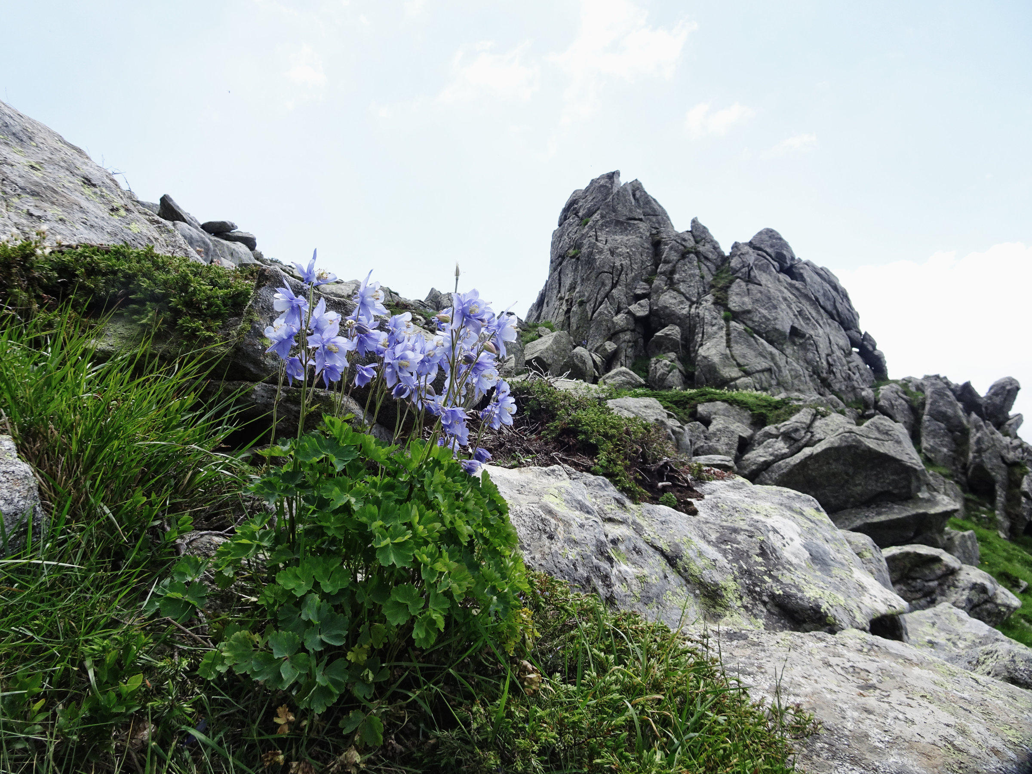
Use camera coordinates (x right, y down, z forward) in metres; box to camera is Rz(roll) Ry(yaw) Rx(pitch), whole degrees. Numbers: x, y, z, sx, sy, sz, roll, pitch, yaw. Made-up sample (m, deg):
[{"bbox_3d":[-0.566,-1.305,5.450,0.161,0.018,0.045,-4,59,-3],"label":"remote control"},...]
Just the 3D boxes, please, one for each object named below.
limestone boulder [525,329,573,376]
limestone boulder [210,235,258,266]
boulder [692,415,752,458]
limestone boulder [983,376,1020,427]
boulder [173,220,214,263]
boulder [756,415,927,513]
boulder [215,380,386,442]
[{"bbox_3d":[0.439,-0.450,9.500,0.674,0.610,0.607,0,-4,3],"label":"limestone boulder"},{"bbox_3d":[-1.691,-0.819,4.300,0.300,0.208,0.270,2,-4,-22],"label":"limestone boulder"},{"bbox_3d":[1.875,0.450,6.500,0.549,0.395,0.467,-1,-4,16],"label":"boulder"},{"bbox_3d":[6.449,0.193,9.500,0.492,0.674,0.468,-3,-5,34],"label":"limestone boulder"},{"bbox_3d":[-1.895,-0.849,4.200,0.268,0.246,0.268,2,-4,-25],"label":"boulder"},{"bbox_3d":[2.501,0.592,5.500,1.314,0.733,0.985,-2,-4,24],"label":"boulder"},{"bbox_3d":[-0.443,0.052,1.500,0.374,0.130,0.243,1,-4,-16],"label":"boulder"}]

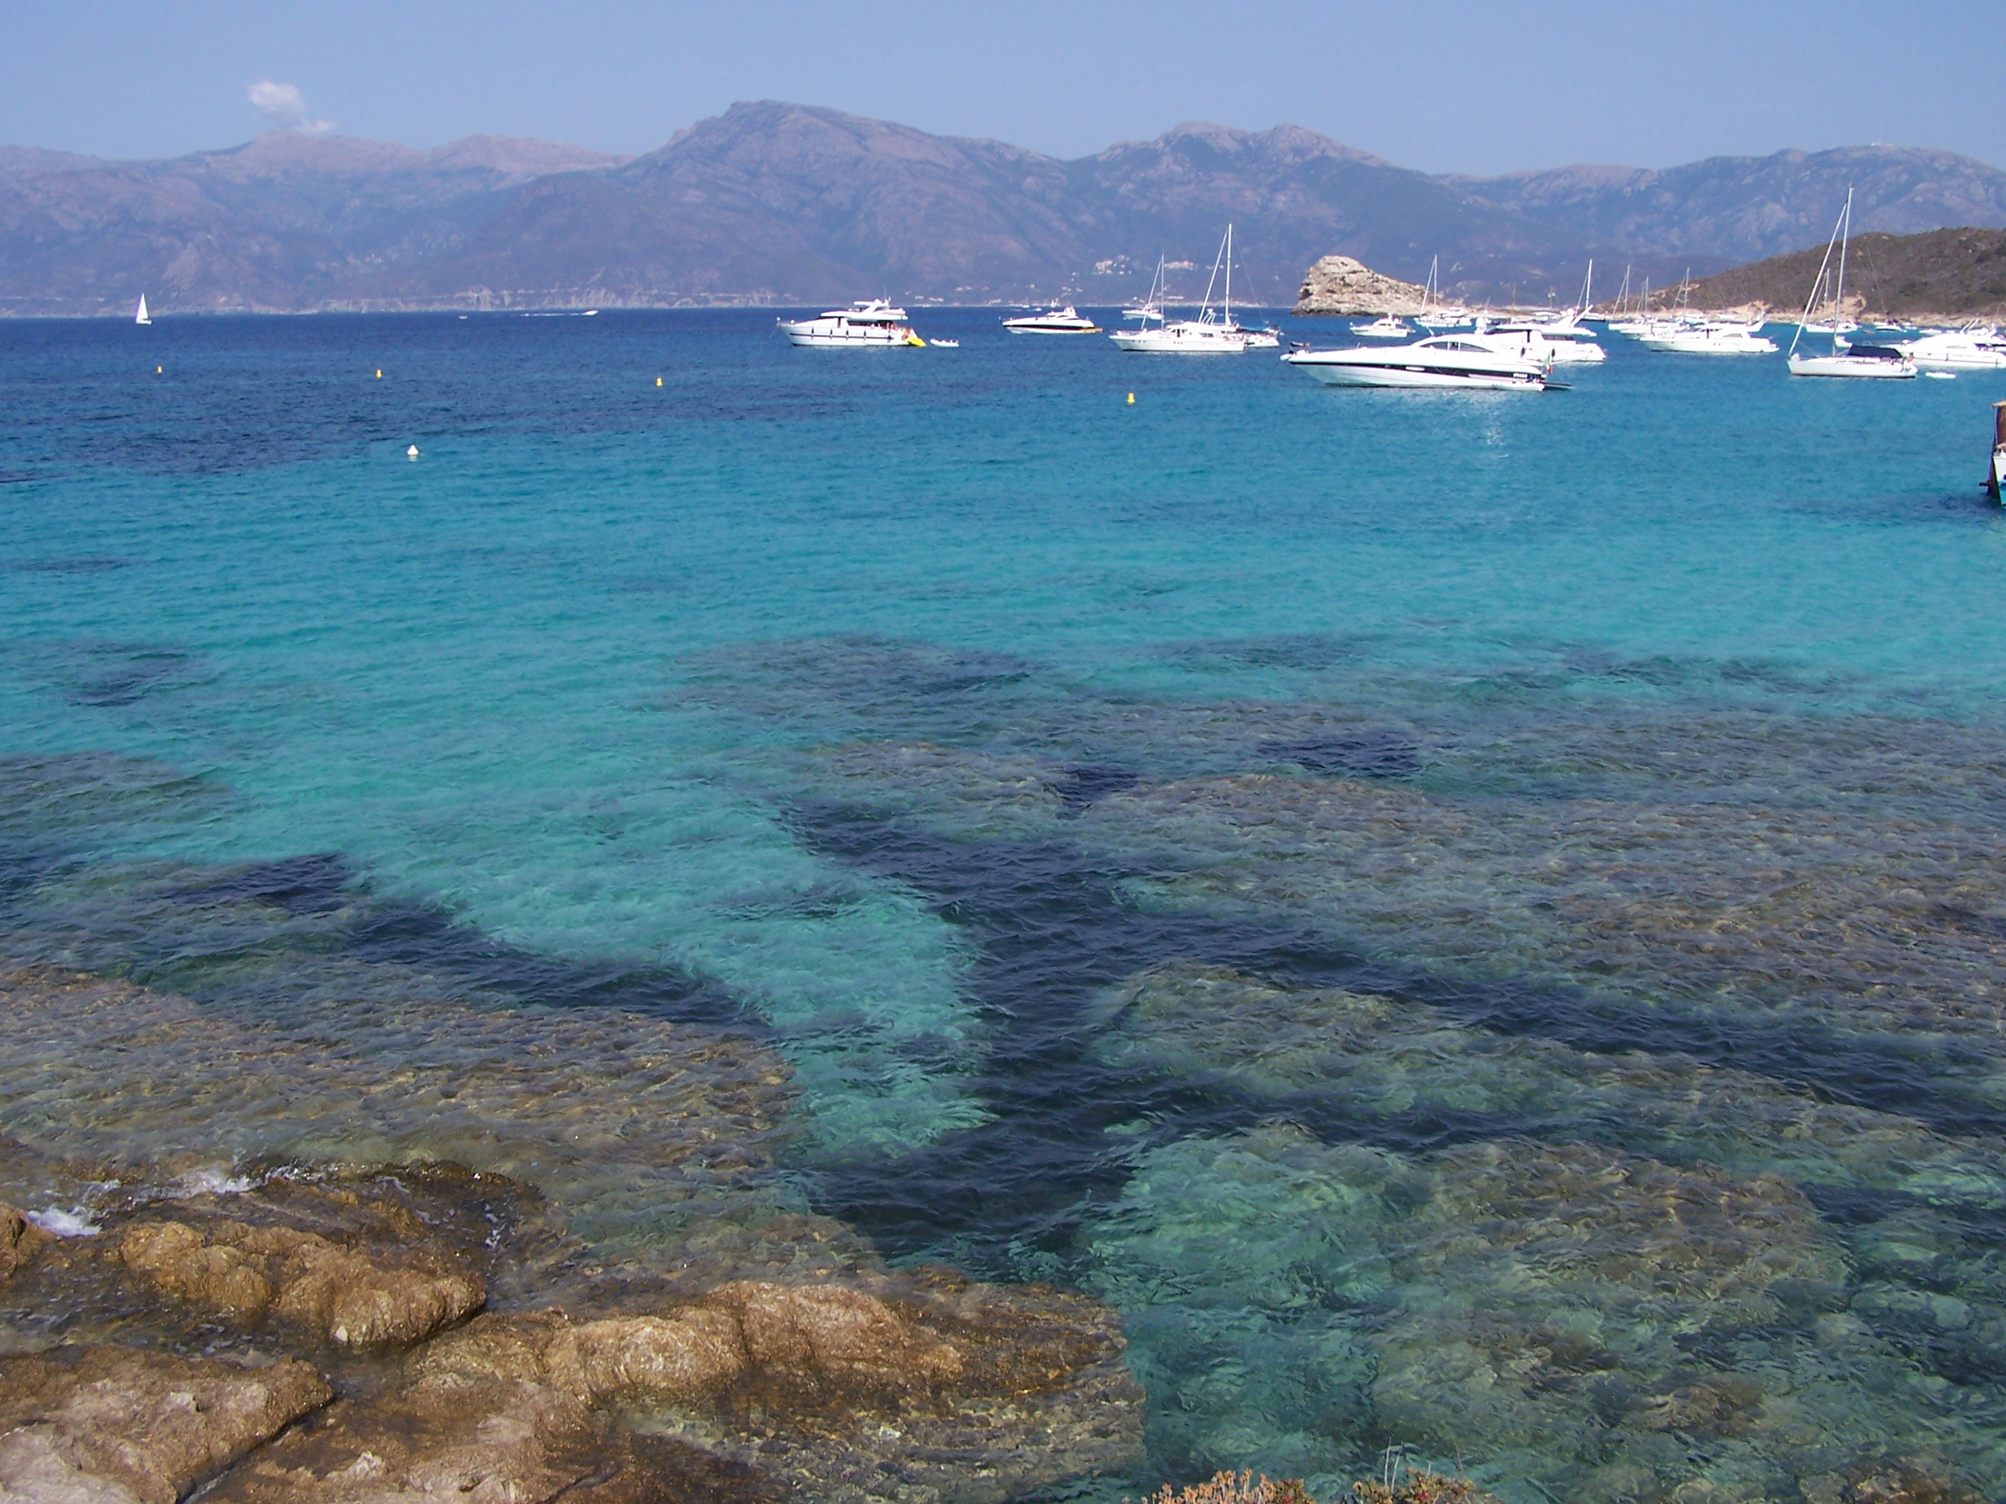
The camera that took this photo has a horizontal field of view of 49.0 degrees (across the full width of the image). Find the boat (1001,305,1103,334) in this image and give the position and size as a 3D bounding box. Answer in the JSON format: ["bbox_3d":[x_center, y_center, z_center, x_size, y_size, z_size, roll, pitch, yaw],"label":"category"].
[{"bbox_3d":[9.760,-84.150,428.430,19.120,5.750,4.900,1,12,5],"label":"boat"}]

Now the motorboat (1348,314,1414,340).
[{"bbox_3d":[67.490,-75.880,392.700,11.100,4.330,3.800,3,12,14],"label":"motorboat"}]

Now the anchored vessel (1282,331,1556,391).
[{"bbox_3d":[28.660,-26.990,151.990,19.000,4.080,4.800,5,13,23],"label":"anchored vessel"}]

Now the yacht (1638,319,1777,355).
[{"bbox_3d":[89.740,-52.960,280.830,17.740,4.490,5.000,3,12,16],"label":"yacht"}]

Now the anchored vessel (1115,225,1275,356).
[{"bbox_3d":[22.860,-56.090,267.630,19.180,15.720,5.000,1,12,7],"label":"anchored vessel"}]

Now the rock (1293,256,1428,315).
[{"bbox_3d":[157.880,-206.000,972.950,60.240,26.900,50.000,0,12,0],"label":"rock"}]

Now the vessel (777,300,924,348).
[{"bbox_3d":[-20.790,-58.220,299.650,19.940,6.550,5.300,1,12,4],"label":"vessel"}]

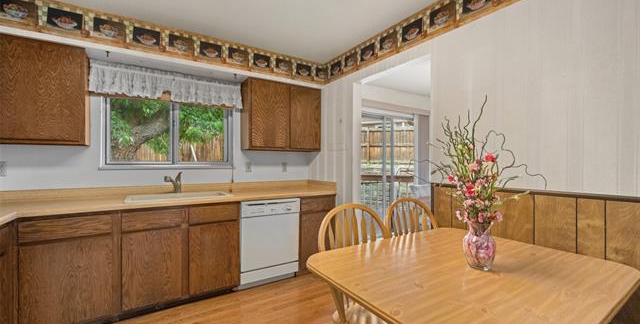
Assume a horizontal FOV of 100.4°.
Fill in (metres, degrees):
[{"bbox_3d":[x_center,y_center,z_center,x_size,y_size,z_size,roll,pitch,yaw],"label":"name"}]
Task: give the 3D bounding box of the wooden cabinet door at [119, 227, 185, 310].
[{"bbox_3d":[-1.282,0.795,2.063,0.413,0.617,0.025,0,0,-34],"label":"wooden cabinet door"}]

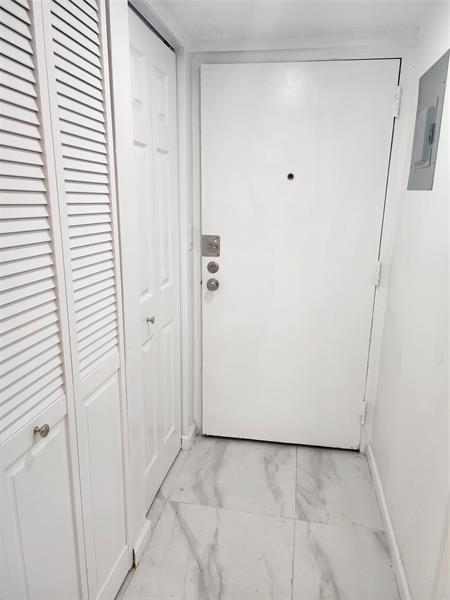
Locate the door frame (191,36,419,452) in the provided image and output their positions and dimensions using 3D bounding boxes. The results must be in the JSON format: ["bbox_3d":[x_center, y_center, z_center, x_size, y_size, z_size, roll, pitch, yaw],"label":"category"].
[{"bbox_3d":[0.345,-0.167,2.150,1.033,2.074,0.109,2,14,7],"label":"door frame"}]

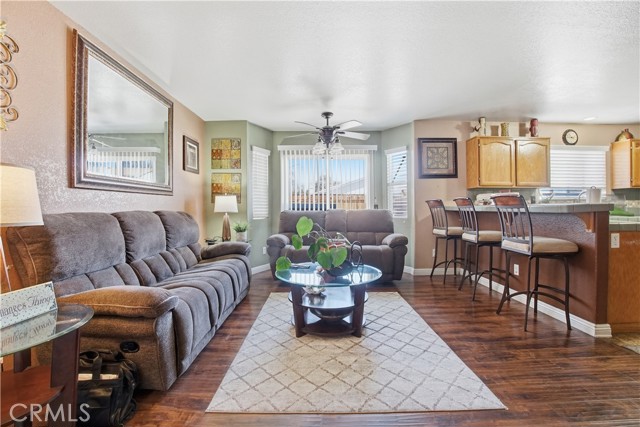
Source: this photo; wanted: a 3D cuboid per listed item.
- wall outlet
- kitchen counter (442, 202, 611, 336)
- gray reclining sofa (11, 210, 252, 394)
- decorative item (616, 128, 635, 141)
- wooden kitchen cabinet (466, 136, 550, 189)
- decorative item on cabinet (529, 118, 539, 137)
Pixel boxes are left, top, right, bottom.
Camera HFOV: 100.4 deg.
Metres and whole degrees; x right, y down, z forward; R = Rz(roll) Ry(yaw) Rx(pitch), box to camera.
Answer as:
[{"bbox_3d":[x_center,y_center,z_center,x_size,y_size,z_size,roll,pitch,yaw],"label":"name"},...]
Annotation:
[{"bbox_3d":[2.515,0.234,2.270,0.074,0.118,0.013,0,2,0],"label":"wall outlet"},{"bbox_3d":[2.285,0.465,3.286,0.460,1.120,2.050,0,2,-2],"label":"kitchen counter"},{"bbox_3d":[-1.301,0.522,2.523,0.920,1.050,2.060,0,2,-2],"label":"gray reclining sofa"},{"bbox_3d":[4.770,-1.233,4.148,0.230,0.210,0.170,0,1,0],"label":"decorative item"},{"bbox_3d":[2.857,-0.751,4.067,1.075,0.750,0.300,0,1,0],"label":"wooden kitchen cabinet"},{"bbox_3d":[3.238,-1.270,4.007,0.115,0.290,0.110,0,1,0],"label":"decorative item on cabinet"}]

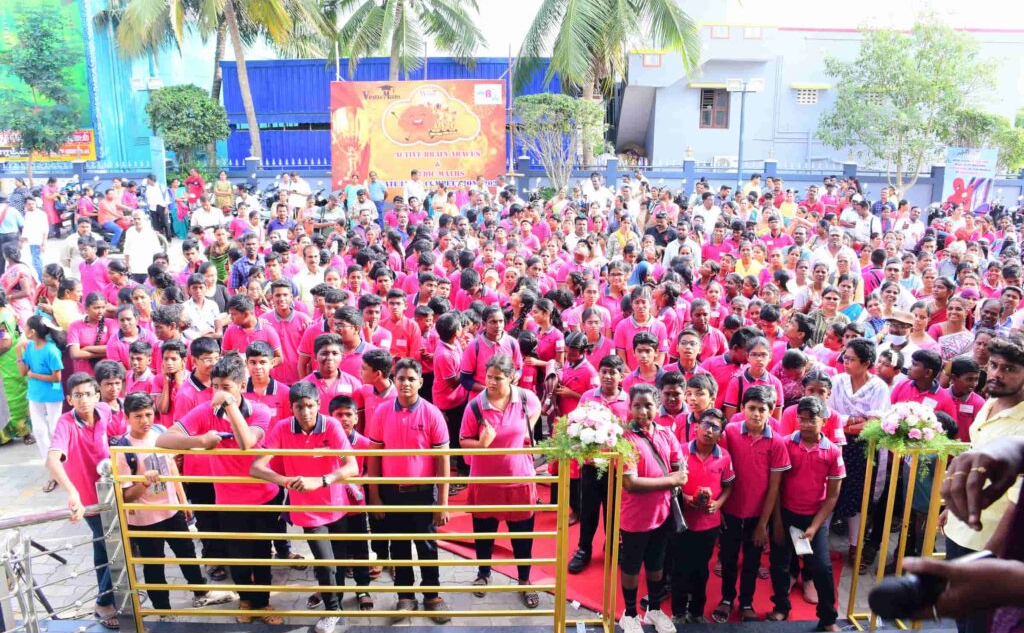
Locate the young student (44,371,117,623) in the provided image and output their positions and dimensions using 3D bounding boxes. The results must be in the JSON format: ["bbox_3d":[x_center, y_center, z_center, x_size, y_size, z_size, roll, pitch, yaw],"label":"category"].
[{"bbox_3d":[-2.450,1.041,4.443,0.420,1.541,0.460,-4,14,-17],"label":"young student"}]

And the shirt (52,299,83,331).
[{"bbox_3d":[-4.040,0.133,6.996,0.300,0.530,0.360,-4,15,-17],"label":"shirt"}]

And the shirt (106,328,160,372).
[{"bbox_3d":[-2.914,0.398,5.929,0.400,0.600,0.260,-1,14,-6],"label":"shirt"}]

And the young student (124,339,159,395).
[{"bbox_3d":[-2.322,0.835,4.924,0.400,1.410,0.260,2,13,9],"label":"young student"}]

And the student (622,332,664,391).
[{"bbox_3d":[0.932,0.819,5.365,0.420,1.480,0.290,2,14,8],"label":"student"}]

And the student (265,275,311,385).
[{"bbox_3d":[-1.593,0.559,5.527,0.470,1.670,0.300,-3,14,-12],"label":"student"}]

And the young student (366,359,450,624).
[{"bbox_3d":[-0.594,0.994,4.450,0.490,1.590,0.330,1,14,3],"label":"young student"}]

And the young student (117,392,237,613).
[{"bbox_3d":[-1.946,1.079,4.481,0.540,1.410,0.400,-4,15,-17],"label":"young student"}]

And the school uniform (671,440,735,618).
[{"bbox_3d":[1.032,1.160,4.189,0.380,1.055,0.260,5,14,21],"label":"school uniform"}]

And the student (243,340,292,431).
[{"bbox_3d":[-1.427,0.878,4.523,0.440,1.510,0.280,-3,14,-14],"label":"student"}]

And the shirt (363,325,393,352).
[{"bbox_3d":[-1.086,0.335,6.113,0.380,0.560,0.230,1,14,3],"label":"shirt"}]

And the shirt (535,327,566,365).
[{"bbox_3d":[0.301,0.338,6.165,0.380,0.550,0.240,6,15,23],"label":"shirt"}]

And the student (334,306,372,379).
[{"bbox_3d":[-1.180,0.671,5.966,0.460,1.550,0.340,10,17,37],"label":"student"}]

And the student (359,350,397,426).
[{"bbox_3d":[-0.768,0.891,4.619,0.420,1.440,0.280,7,15,27],"label":"student"}]

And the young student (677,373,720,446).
[{"bbox_3d":[1.054,0.974,4.443,0.400,1.360,0.270,7,15,26],"label":"young student"}]

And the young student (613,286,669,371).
[{"bbox_3d":[1.032,0.555,6.167,0.450,1.640,0.280,1,14,6],"label":"young student"}]

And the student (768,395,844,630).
[{"bbox_3d":[1.730,1.117,4.442,0.450,1.393,0.380,2,14,10],"label":"student"}]

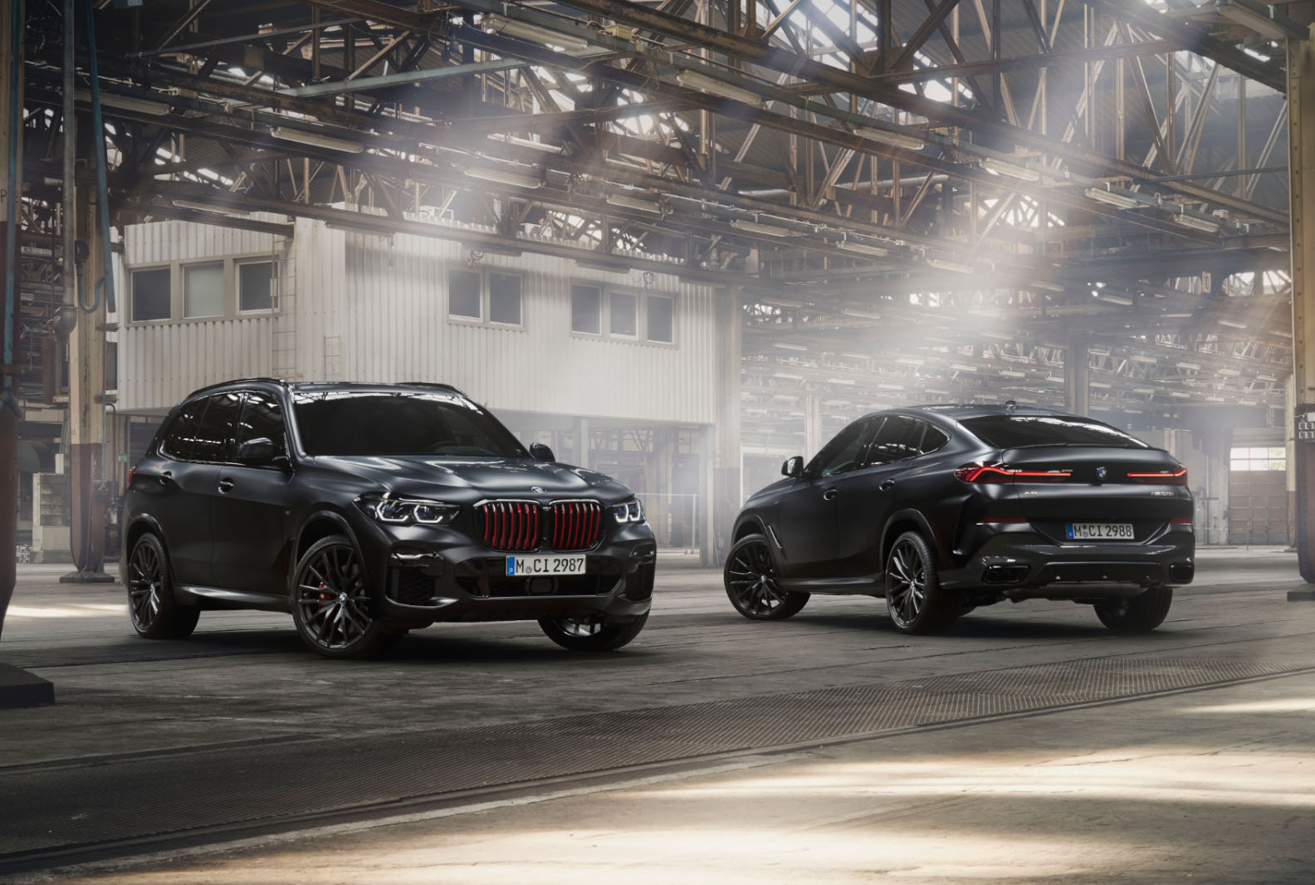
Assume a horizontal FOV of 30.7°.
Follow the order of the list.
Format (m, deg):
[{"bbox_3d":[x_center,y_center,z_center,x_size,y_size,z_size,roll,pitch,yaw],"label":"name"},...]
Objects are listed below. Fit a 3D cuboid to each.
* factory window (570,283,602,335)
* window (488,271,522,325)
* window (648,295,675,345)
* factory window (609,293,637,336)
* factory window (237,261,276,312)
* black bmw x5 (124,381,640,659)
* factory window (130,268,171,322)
[{"bbox_3d":[-1.405,-2.563,46.434,0.100,0.942,1.009,-1,-2,34],"label":"factory window"},{"bbox_3d":[-2.833,-2.650,44.288,0.100,0.950,1.029,-1,-2,34],"label":"window"},{"bbox_3d":[0.030,-2.486,48.593,0.100,0.950,1.010,-1,-2,34],"label":"window"},{"bbox_3d":[-0.697,-2.503,47.499,0.100,0.920,0.983,-1,-2,34],"label":"factory window"},{"bbox_3d":[-6.968,-2.689,41.912,1.004,0.887,0.100,-1,-2,34],"label":"factory window"},{"bbox_3d":[-1.969,0.463,15.867,2.050,1.750,4.935,1,-2,-33],"label":"black bmw x5"},{"bbox_3d":[-9.128,-2.663,43.347,1.030,0.971,0.100,-1,-2,34],"label":"factory window"}]

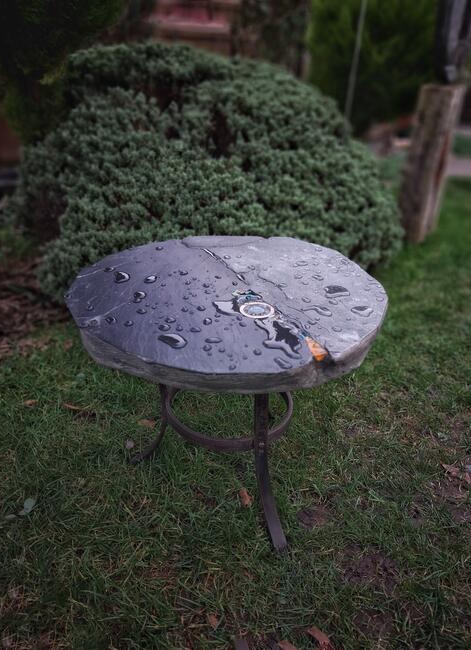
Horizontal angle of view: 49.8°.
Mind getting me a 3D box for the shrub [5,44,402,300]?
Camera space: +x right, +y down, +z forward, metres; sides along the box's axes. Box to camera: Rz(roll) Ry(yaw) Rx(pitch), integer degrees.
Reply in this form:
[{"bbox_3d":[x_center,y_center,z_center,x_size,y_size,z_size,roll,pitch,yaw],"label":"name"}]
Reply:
[{"bbox_3d":[-0.160,-0.914,2.700,2.100,1.020,1.750,0,28,0],"label":"shrub"}]

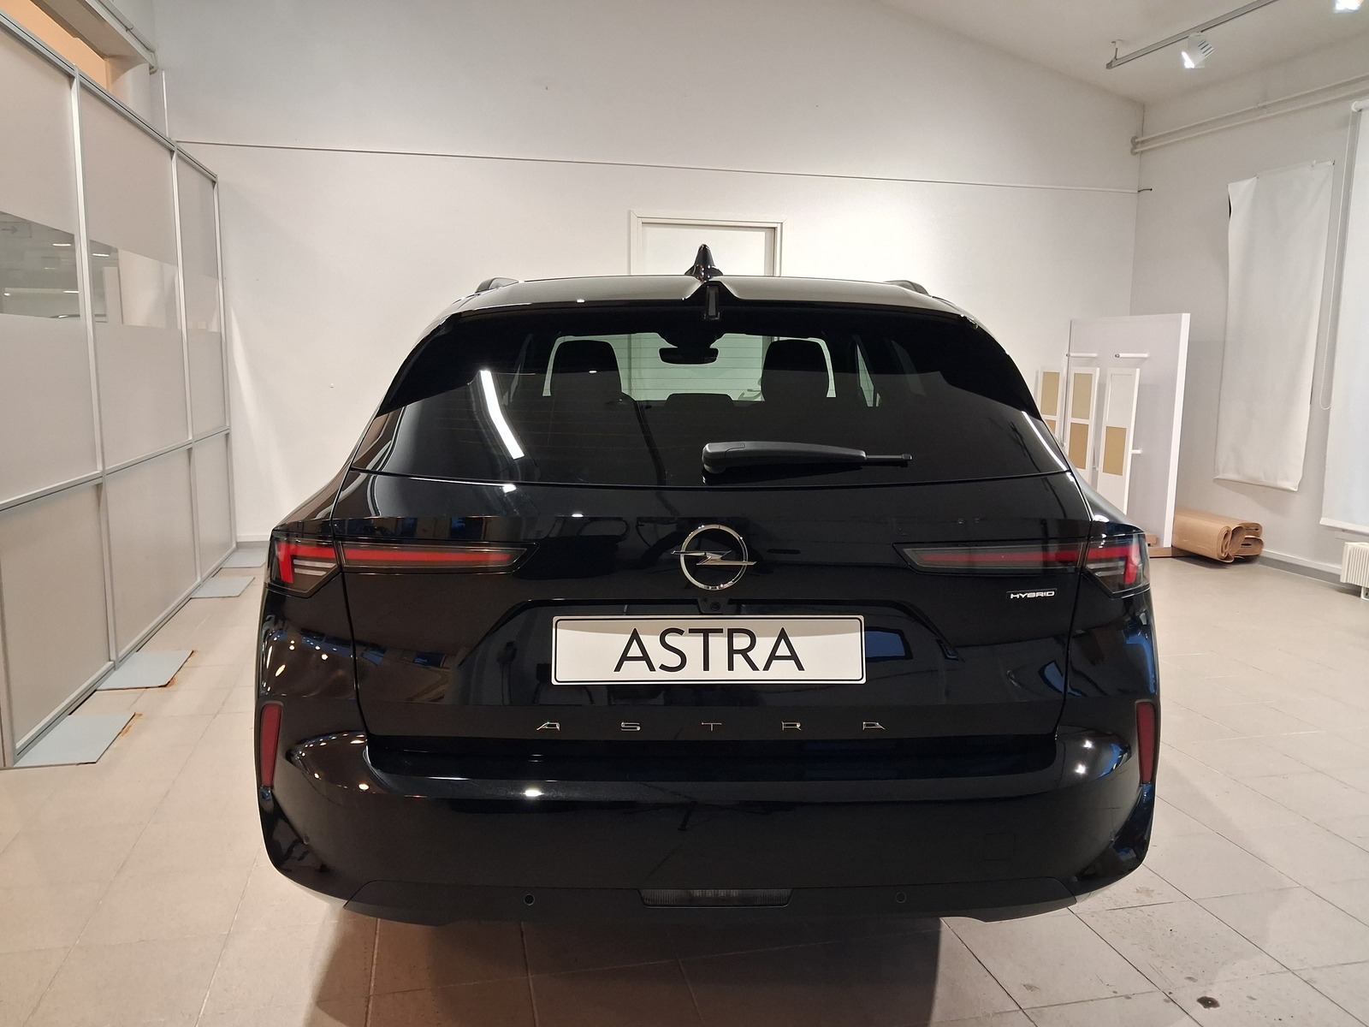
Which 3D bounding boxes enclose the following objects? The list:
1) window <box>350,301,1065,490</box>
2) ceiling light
[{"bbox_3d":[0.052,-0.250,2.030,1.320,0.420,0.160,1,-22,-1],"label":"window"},{"bbox_3d":[2.838,-2.572,5.915,0.160,0.180,0.115,3,9,14],"label":"ceiling light"}]

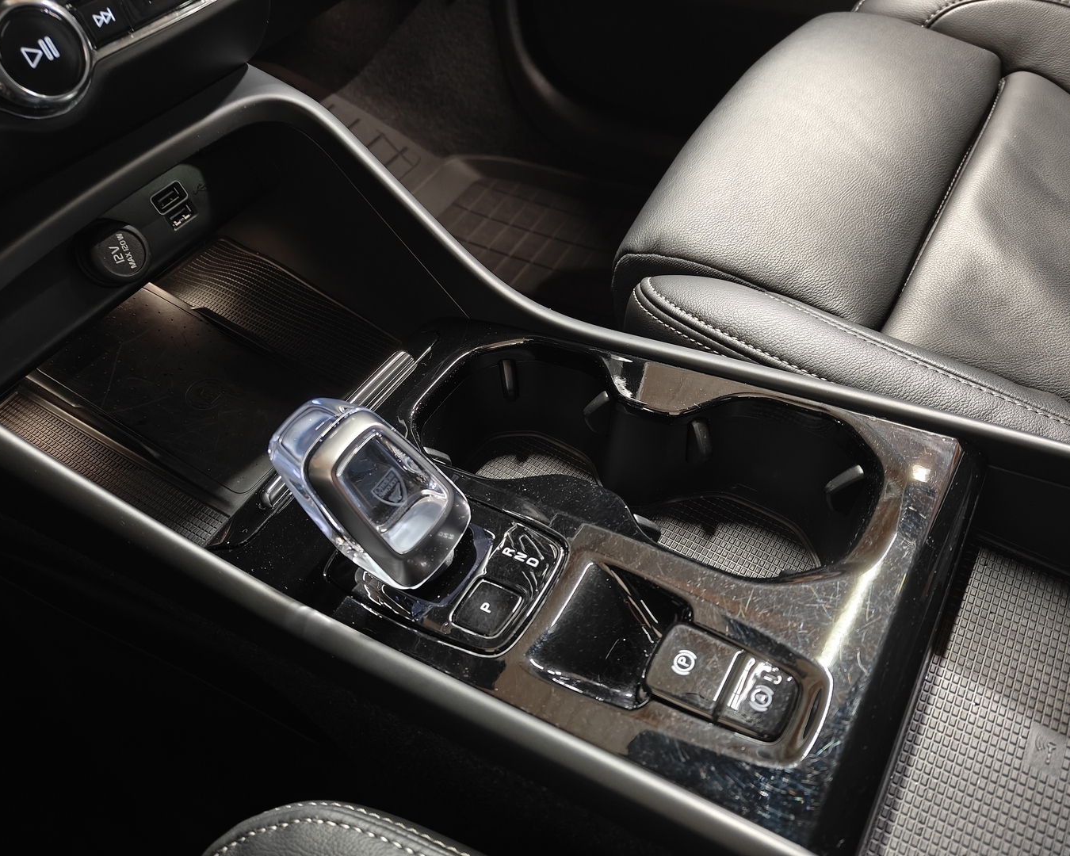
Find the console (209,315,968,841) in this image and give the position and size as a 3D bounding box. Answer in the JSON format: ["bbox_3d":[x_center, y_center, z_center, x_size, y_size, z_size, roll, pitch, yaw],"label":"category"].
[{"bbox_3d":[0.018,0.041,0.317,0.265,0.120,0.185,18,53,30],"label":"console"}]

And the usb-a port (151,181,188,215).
[{"bbox_3d":[-0.217,-0.135,0.466,0.010,0.011,0.021,8,47,40],"label":"usb-a port"}]

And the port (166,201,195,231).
[{"bbox_3d":[-0.213,-0.127,0.472,0.010,0.011,0.018,8,47,40],"label":"port"}]

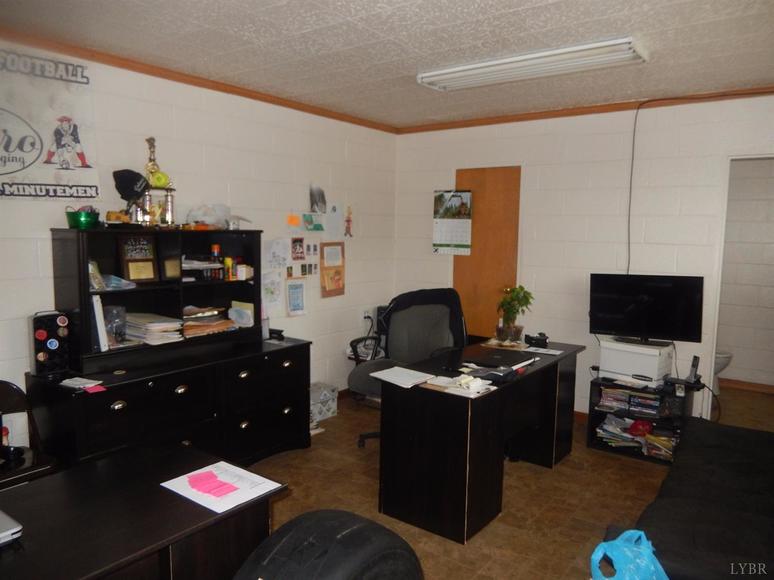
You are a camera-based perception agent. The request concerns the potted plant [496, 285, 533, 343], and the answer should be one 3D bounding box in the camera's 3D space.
[{"bbox_3d":[0.892,0.156,3.893,0.250,0.400,0.230,6,8,37],"label":"potted plant"}]

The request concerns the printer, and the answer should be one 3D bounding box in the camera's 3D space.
[{"bbox_3d":[1.759,0.503,3.951,0.388,0.257,0.325,6,8,40],"label":"printer"}]

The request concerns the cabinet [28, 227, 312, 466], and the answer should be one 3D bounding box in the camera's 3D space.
[{"bbox_3d":[-1.217,0.387,3.367,0.590,1.482,1.530,6,8,38],"label":"cabinet"}]

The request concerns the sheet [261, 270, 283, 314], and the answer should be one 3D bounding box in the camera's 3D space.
[{"bbox_3d":[-0.885,0.011,4.292,0.010,0.295,0.210,6,8,38],"label":"sheet"}]

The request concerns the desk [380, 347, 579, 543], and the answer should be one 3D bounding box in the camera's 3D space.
[{"bbox_3d":[0.629,0.786,3.423,0.607,0.745,1.535,6,8,38],"label":"desk"}]

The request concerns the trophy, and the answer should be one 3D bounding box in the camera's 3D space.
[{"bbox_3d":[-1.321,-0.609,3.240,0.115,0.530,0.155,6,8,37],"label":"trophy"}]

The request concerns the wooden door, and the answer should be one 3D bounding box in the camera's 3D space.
[{"bbox_3d":[0.844,-0.021,4.832,0.605,2.030,0.050,6,8,37],"label":"wooden door"}]

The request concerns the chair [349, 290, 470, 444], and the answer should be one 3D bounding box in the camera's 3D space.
[{"bbox_3d":[0.134,0.545,4.036,0.660,1.060,0.720,5,8,33],"label":"chair"}]

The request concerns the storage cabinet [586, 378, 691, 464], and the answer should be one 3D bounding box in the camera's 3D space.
[{"bbox_3d":[1.780,0.882,3.918,0.600,0.490,0.380,5,7,32],"label":"storage cabinet"}]

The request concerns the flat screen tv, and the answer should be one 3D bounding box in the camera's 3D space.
[{"bbox_3d":[1.807,0.139,3.919,0.720,0.478,0.170,5,7,30],"label":"flat screen tv"}]

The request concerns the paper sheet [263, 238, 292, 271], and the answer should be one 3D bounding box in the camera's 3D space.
[{"bbox_3d":[-0.823,-0.270,4.194,0.010,0.222,0.275,6,8,37],"label":"paper sheet"}]

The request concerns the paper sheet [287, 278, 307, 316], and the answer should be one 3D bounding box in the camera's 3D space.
[{"bbox_3d":[-0.706,0.058,4.391,0.010,0.290,0.210,6,8,37],"label":"paper sheet"}]

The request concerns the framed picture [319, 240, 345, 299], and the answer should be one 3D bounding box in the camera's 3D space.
[{"bbox_3d":[-0.443,-0.173,4.697,0.020,0.455,0.290,6,8,37],"label":"framed picture"}]

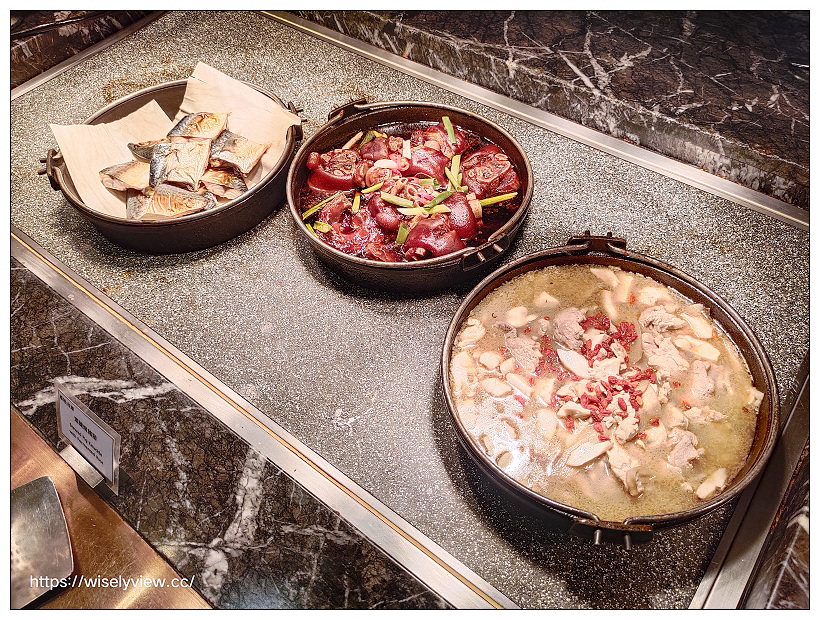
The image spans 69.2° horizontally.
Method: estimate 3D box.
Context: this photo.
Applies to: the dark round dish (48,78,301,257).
[{"bbox_3d":[-0.350,-0.239,0.939,0.388,0.073,0.357,-1,54,1],"label":"dark round dish"}]

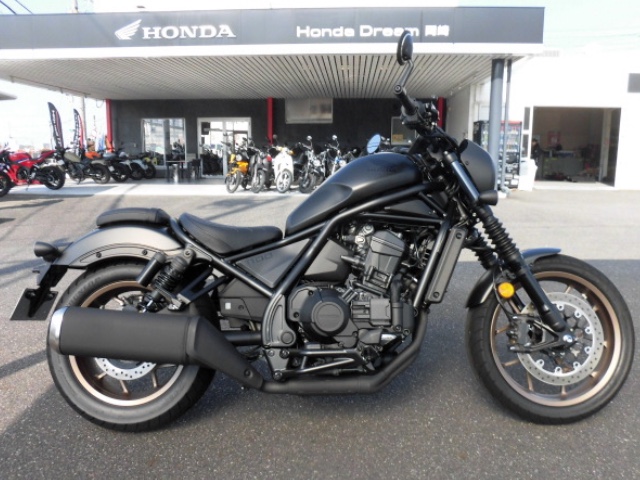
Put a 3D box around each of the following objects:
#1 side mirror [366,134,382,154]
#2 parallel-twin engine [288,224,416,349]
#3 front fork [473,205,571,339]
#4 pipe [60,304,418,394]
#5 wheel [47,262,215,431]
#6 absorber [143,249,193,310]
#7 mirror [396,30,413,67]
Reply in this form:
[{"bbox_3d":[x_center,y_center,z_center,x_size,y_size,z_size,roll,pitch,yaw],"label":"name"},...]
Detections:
[{"bbox_3d":[0.260,-0.454,2.120,0.036,0.102,0.104,23,-17,-28],"label":"side mirror"},{"bbox_3d":[0.119,0.173,1.620,0.430,0.420,0.410,0,-6,-1],"label":"parallel-twin engine"},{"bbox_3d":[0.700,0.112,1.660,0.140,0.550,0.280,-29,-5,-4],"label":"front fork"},{"bbox_3d":[-0.245,0.358,1.470,1.190,0.280,0.270,0,-6,-1],"label":"pipe"},{"bbox_3d":[-0.668,0.370,1.630,0.640,0.640,0.190,0,-6,-1],"label":"wheel"},{"bbox_3d":[-0.522,0.145,1.510,0.095,0.260,0.080,34,-6,3],"label":"absorber"},{"bbox_3d":[0.245,-0.555,1.285,0.036,0.102,0.104,21,6,32],"label":"mirror"}]

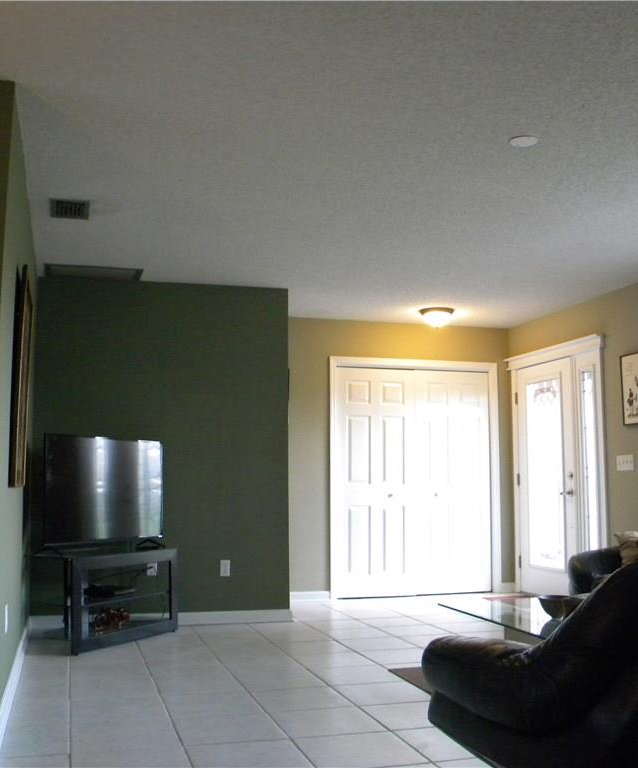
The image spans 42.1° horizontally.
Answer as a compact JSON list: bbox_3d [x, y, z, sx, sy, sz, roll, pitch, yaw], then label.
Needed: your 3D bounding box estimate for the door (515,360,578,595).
[{"bbox_3d":[1.982,0.844,7.273,0.050,2.030,0.890,2,-7,-17],"label":"door"}]

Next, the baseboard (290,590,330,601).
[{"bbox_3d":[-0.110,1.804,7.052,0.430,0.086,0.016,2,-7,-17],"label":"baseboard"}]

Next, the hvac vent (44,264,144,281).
[{"bbox_3d":[-1.569,-0.778,5.771,0.655,0.020,0.340,2,-7,-17],"label":"hvac vent"}]

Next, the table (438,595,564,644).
[{"bbox_3d":[1.222,1.291,4.034,0.950,0.340,1.050,2,-7,-17],"label":"table"}]

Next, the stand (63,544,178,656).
[{"bbox_3d":[-1.402,1.365,5.347,0.500,0.550,0.910,-5,-8,32],"label":"stand"}]

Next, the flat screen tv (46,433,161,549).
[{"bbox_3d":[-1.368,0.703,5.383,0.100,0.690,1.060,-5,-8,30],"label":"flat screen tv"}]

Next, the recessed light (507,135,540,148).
[{"bbox_3d":[0.896,-1.055,3.628,0.130,0.015,0.130,0,-7,0],"label":"recessed light"}]

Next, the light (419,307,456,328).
[{"bbox_3d":[1.005,-0.551,7.103,0.300,0.150,0.300,0,-7,0],"label":"light"}]

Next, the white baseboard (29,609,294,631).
[{"bbox_3d":[-1.054,1.652,5.783,1.820,0.086,0.016,2,-7,-17],"label":"white baseboard"}]

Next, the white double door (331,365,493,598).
[{"bbox_3d":[0.873,0.877,7.489,1.510,2.020,0.050,2,-7,-17],"label":"white double door"}]

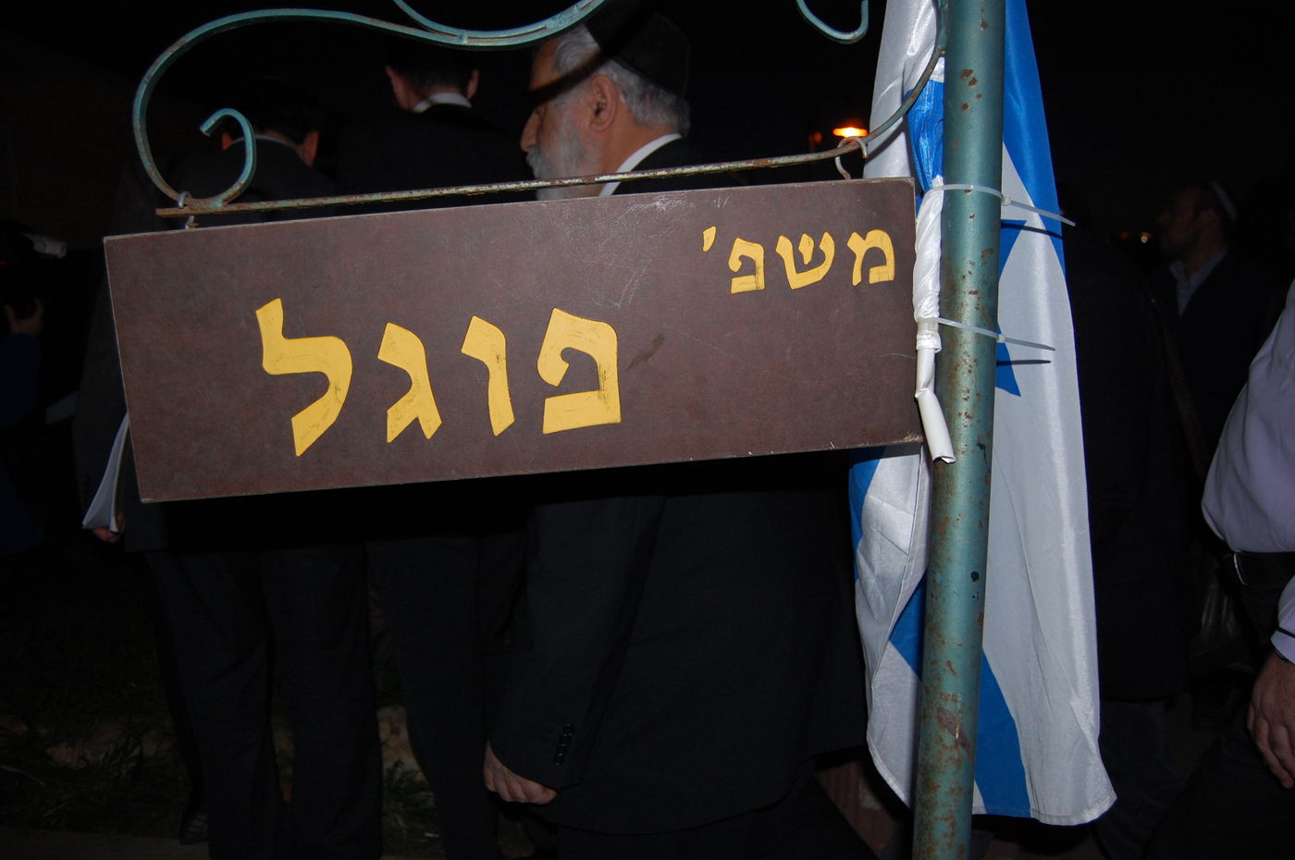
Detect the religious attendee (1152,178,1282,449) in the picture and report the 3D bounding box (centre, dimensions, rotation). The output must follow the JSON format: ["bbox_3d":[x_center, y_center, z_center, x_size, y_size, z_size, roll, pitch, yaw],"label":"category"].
[{"bbox_3d":[1.780,0.065,3.097,0.340,1.700,0.520,-2,5,-13],"label":"religious attendee"}]

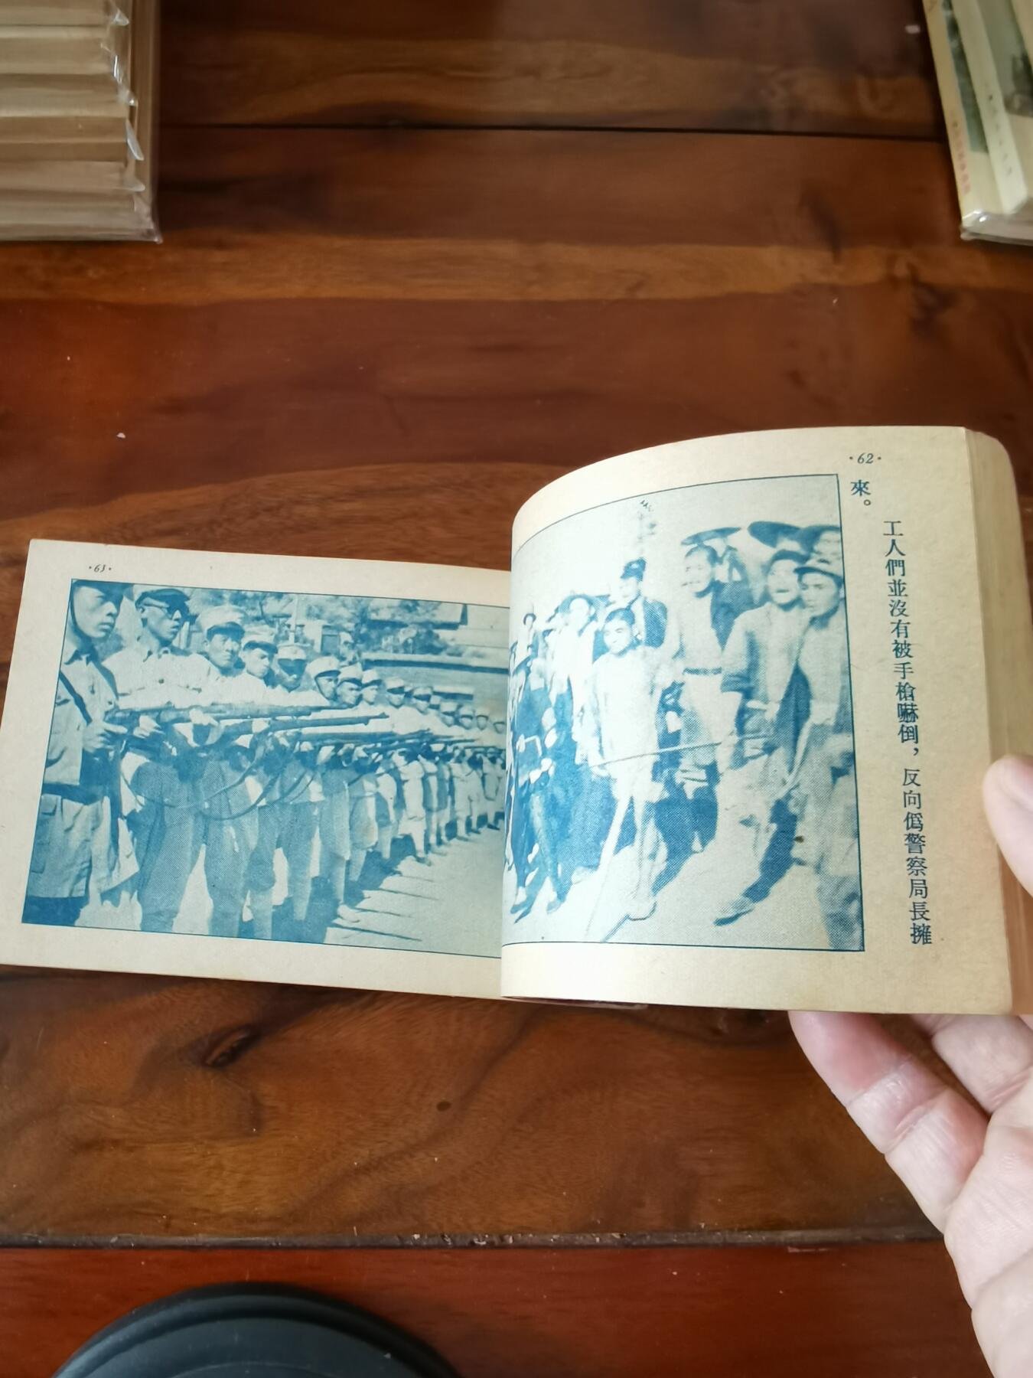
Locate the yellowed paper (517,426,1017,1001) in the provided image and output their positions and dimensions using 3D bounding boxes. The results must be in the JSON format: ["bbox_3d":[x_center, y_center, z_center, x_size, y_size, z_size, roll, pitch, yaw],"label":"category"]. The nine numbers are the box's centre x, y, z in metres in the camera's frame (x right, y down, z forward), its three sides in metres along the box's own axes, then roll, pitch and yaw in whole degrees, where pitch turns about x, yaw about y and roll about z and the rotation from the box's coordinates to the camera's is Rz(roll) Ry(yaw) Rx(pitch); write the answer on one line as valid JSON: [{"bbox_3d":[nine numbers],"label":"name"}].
[{"bbox_3d":[0.037,0.006,0.202,0.096,0.031,0.102,-4,75,23],"label":"yellowed paper"}]

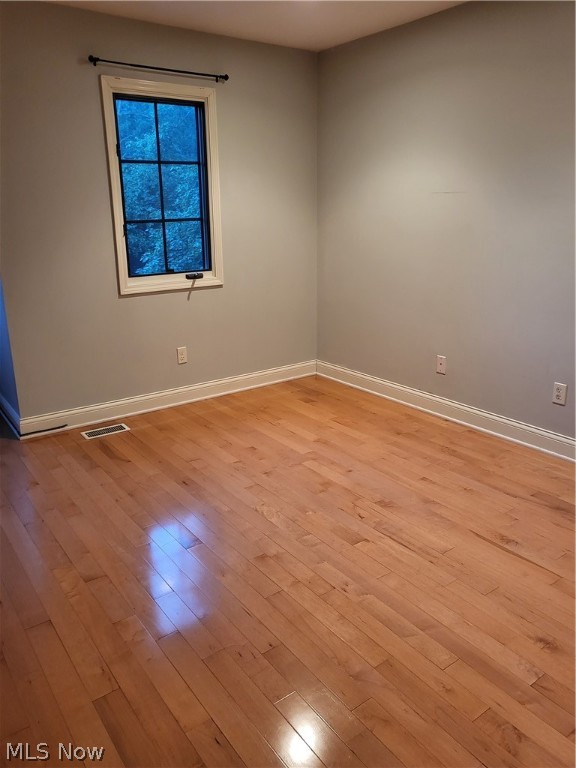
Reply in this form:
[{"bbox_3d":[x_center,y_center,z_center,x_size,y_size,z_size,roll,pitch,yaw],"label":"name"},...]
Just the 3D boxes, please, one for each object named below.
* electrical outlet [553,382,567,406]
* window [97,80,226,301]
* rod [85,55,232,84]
[{"bbox_3d":[1.499,0.060,3.176,0.010,0.115,0.070,-13,21,-35],"label":"electrical outlet"},{"bbox_3d":[-0.795,-1.258,3.768,0.760,1.269,0.080,-13,21,-35],"label":"window"},{"bbox_3d":[-0.762,-1.916,3.516,0.916,0.043,0.085,-13,21,-35],"label":"rod"}]

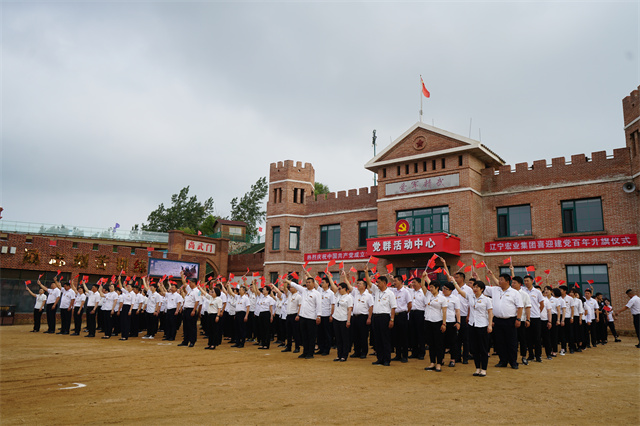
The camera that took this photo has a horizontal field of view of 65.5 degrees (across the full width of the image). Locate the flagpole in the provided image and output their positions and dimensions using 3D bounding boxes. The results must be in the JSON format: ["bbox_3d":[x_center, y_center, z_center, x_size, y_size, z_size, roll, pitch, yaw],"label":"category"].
[{"bbox_3d":[6.024,-6.791,29.650,0.100,3.050,0.100,-7,-13,37],"label":"flagpole"}]

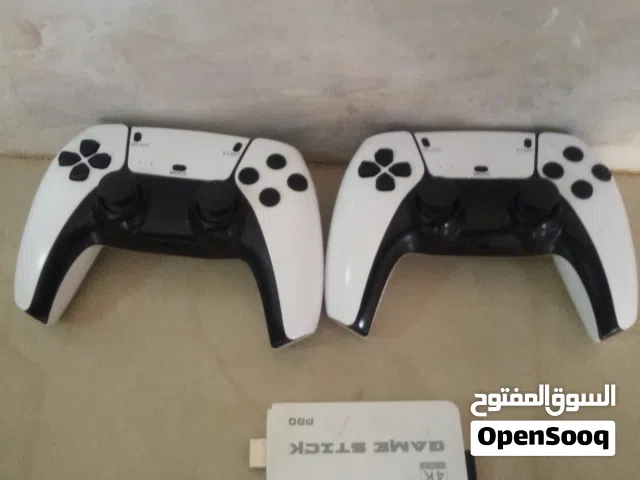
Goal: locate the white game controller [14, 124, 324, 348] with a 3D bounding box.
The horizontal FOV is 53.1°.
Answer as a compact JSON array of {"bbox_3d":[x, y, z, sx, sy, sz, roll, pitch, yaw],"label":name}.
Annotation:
[{"bbox_3d":[-0.074,-0.008,0.327,0.157,0.062,0.105,6,61,3],"label":"white game controller"}]

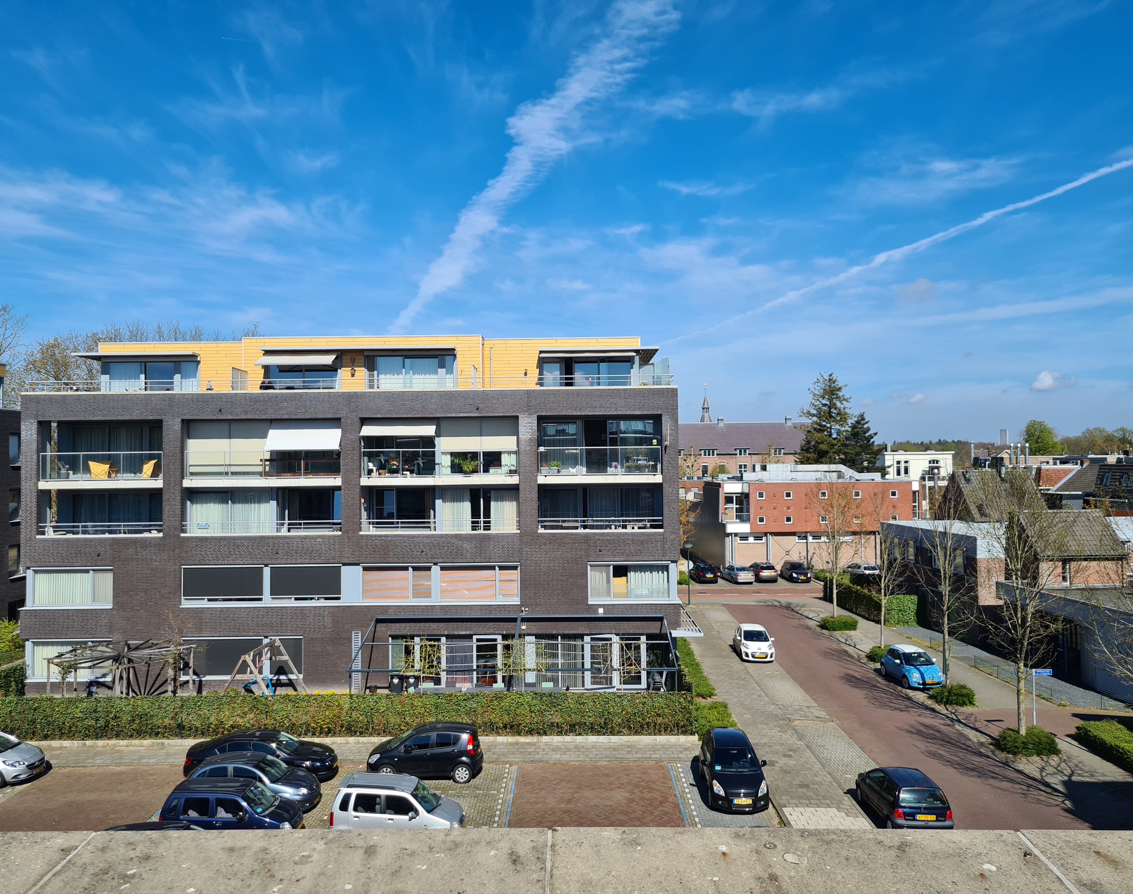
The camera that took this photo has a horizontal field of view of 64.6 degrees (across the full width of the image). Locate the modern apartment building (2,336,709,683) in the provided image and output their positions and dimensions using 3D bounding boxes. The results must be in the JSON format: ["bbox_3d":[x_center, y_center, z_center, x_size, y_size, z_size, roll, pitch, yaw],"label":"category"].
[{"bbox_3d":[-9.163,2.883,46.044,28.380,16.010,15.000,-1,-1,1],"label":"modern apartment building"}]

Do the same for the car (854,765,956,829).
[{"bbox_3d":[9.378,9.688,25.067,1.630,1.420,3.430,0,-1,-2],"label":"car"}]

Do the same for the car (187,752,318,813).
[{"bbox_3d":[-9.001,9.765,26.040,3.850,1.520,1.680,-1,-1,2],"label":"car"}]

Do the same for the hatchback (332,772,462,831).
[{"bbox_3d":[-4.339,9.602,23.424,3.530,1.690,1.630,-1,-1,10],"label":"hatchback"}]

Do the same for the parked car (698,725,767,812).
[{"bbox_3d":[5.043,9.695,27.136,1.680,1.590,3.720,-1,-1,1],"label":"parked car"}]

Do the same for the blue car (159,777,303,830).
[{"bbox_3d":[-8.799,9.654,23.419,3.550,1.670,1.630,-1,-1,4],"label":"blue car"}]

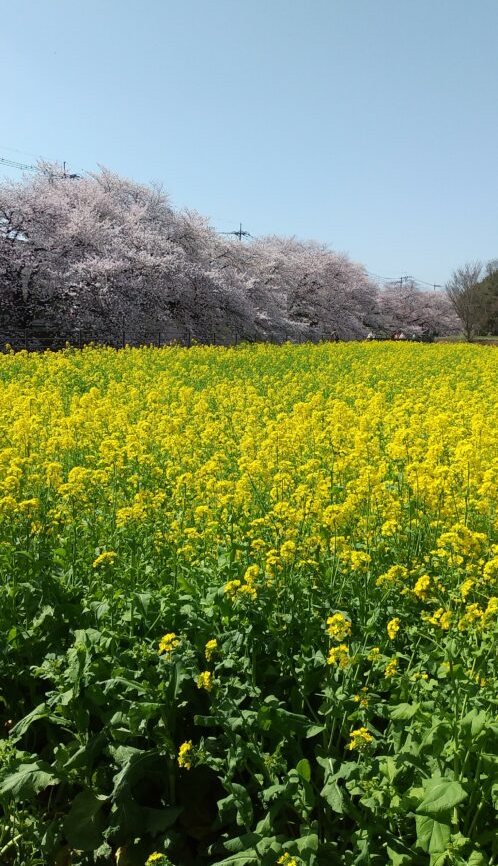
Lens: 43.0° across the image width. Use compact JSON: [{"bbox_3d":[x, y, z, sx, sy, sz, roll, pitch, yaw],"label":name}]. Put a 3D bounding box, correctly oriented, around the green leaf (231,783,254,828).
[{"bbox_3d":[-0.016,0.941,1.600,0.062,0.110,0.055,0,9,0],"label":"green leaf"}]

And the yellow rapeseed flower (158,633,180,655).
[{"bbox_3d":[-0.239,0.636,1.900,0.064,0.060,0.060,0,9,0],"label":"yellow rapeseed flower"}]

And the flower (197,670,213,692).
[{"bbox_3d":[-0.130,0.725,1.850,0.048,0.058,0.050,0,9,0],"label":"flower"}]

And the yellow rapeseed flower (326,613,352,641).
[{"bbox_3d":[0.279,0.600,1.950,0.078,0.080,0.075,0,9,0],"label":"yellow rapeseed flower"}]

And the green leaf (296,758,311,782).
[{"bbox_3d":[0.145,0.895,1.680,0.040,0.070,0.025,0,9,0],"label":"green leaf"}]

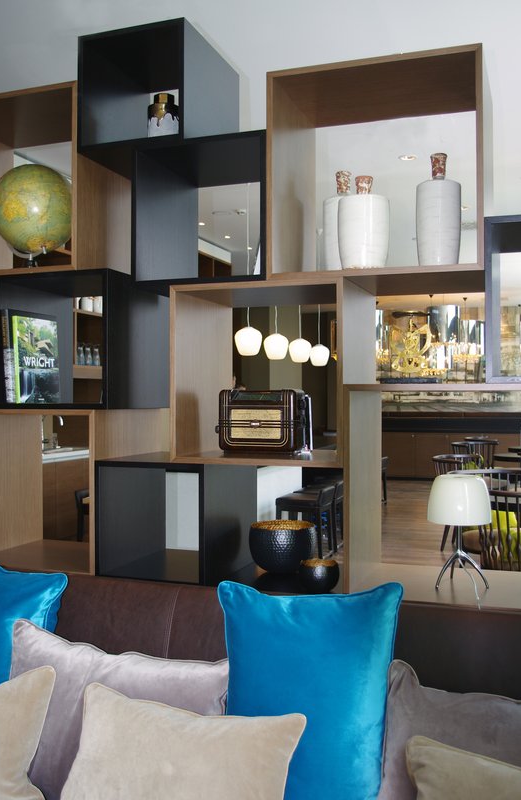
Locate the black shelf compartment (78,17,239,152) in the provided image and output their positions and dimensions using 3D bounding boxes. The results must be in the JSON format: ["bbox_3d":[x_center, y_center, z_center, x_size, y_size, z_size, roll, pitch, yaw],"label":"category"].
[{"bbox_3d":[-0.340,-1.005,2.633,0.388,0.380,0.453,0,0,20],"label":"black shelf compartment"}]

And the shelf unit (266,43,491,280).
[{"bbox_3d":[0.413,-0.700,2.497,0.653,0.651,0.494,0,1,20],"label":"shelf unit"}]

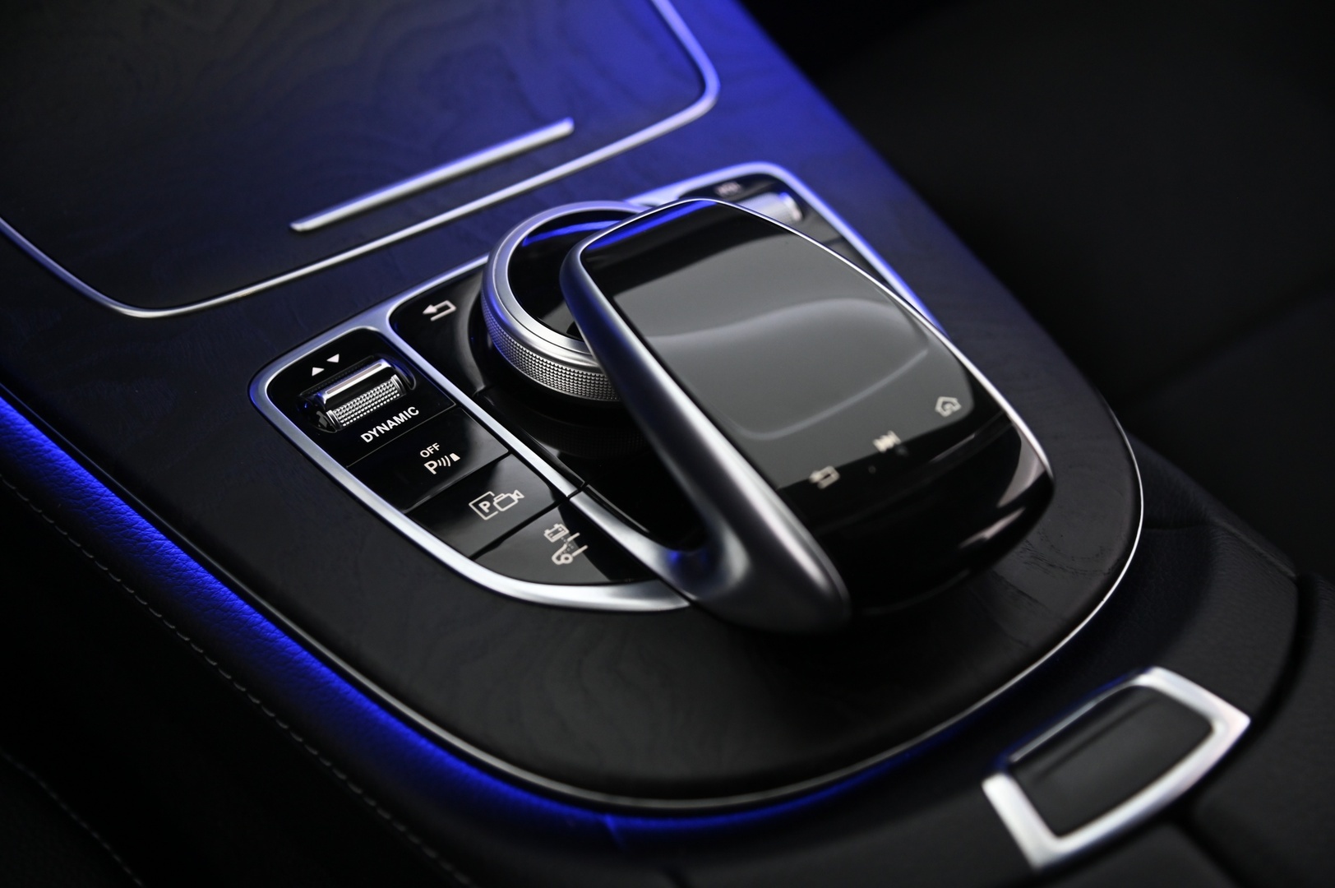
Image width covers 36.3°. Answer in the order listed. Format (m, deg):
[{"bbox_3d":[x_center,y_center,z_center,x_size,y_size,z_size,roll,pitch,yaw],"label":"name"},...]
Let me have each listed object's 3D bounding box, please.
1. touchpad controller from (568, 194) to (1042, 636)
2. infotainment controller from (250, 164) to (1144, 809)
[{"bbox_3d":[0.022,-0.006,0.419,0.065,0.040,0.099,-26,55,-29],"label":"touchpad controller"},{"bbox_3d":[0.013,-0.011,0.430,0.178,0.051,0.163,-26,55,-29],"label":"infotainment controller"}]

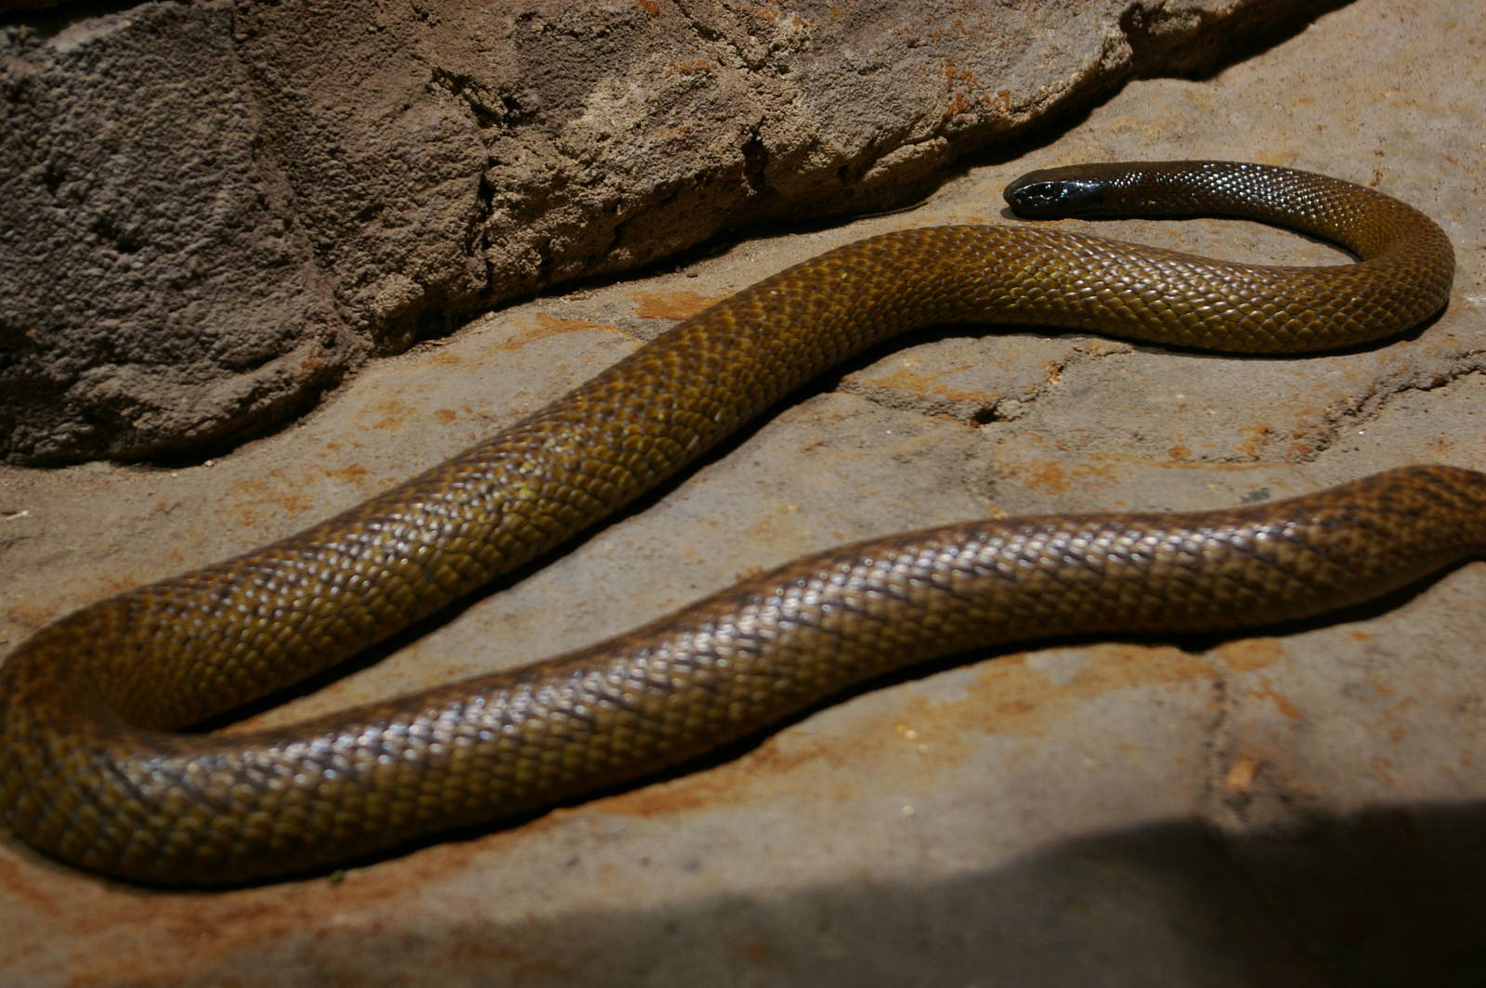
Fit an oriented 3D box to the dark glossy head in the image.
[{"bbox_3d":[0.121,-0.116,1.300,0.041,0.017,0.022,-4,32,-6],"label":"dark glossy head"}]

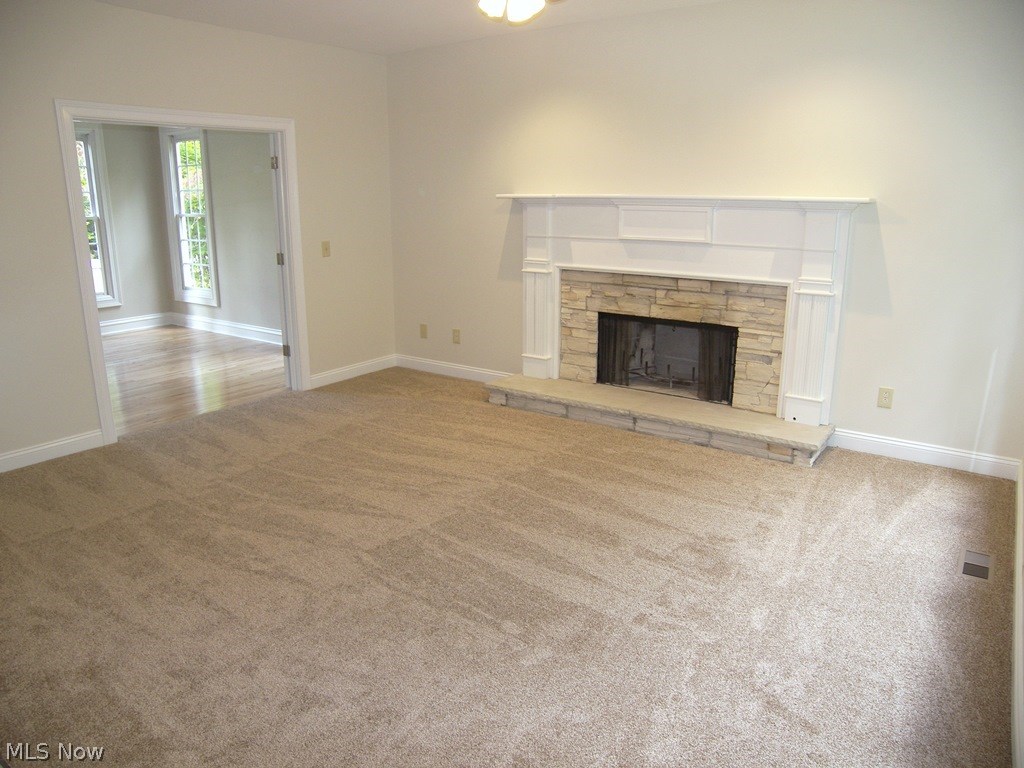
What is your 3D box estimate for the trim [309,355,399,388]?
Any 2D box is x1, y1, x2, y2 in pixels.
[{"bbox_3d":[-1.383,-0.116,6.297,0.020,0.118,1.017,10,18,34],"label":"trim"}]

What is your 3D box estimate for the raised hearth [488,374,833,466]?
[{"bbox_3d":[0.927,0.210,5.053,2.454,0.141,0.473,10,18,34],"label":"raised hearth"}]

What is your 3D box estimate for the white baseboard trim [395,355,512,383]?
[{"bbox_3d":[-0.517,-0.120,6.322,1.366,0.118,0.020,10,18,34],"label":"white baseboard trim"}]

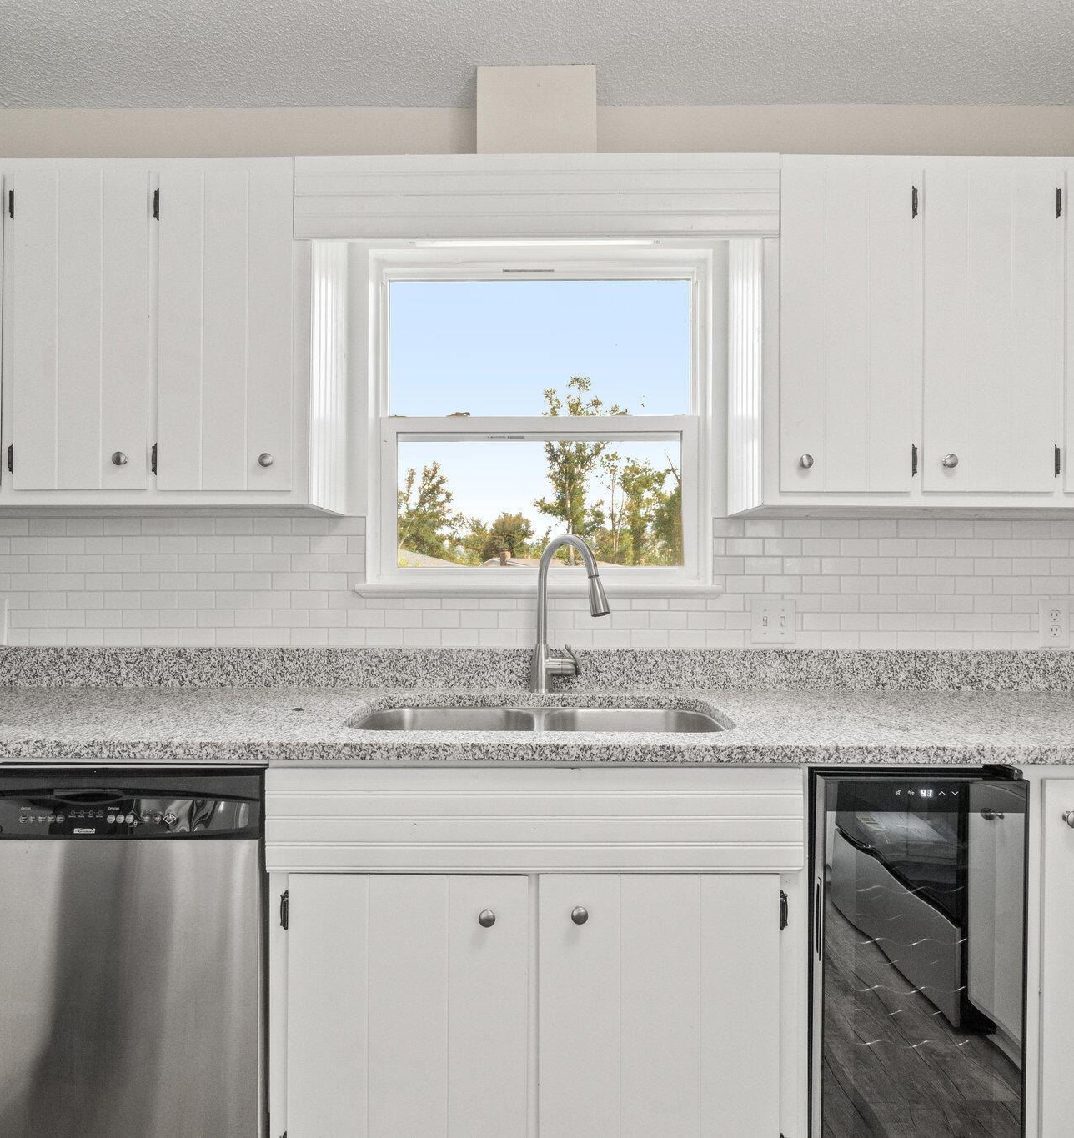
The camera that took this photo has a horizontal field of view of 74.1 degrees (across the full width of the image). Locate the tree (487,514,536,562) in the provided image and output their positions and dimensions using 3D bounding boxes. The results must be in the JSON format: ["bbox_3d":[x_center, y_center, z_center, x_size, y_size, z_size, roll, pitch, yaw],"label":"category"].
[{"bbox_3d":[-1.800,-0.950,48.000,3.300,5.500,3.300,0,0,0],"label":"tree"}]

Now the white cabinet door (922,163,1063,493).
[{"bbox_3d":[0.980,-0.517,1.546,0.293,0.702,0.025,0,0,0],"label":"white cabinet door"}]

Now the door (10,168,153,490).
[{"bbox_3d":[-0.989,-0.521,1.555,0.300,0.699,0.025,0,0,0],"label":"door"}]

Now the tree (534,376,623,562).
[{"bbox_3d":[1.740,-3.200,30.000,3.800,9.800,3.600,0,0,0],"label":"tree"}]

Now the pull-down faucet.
[{"bbox_3d":[0.098,0.114,1.757,0.110,0.398,0.245,1,-1,-44],"label":"pull-down faucet"}]

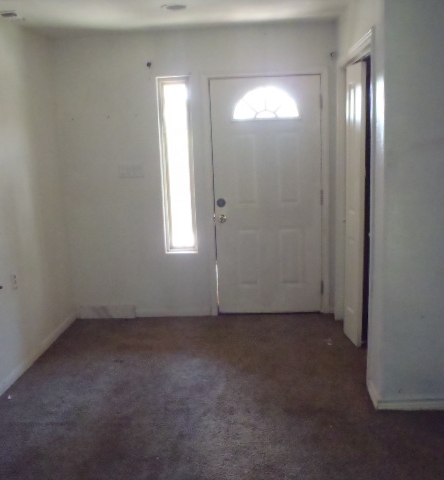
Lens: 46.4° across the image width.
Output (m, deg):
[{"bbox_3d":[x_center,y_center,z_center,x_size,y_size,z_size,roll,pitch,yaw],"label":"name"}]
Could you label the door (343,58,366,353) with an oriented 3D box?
[{"bbox_3d":[0.955,-0.229,3.780,0.035,2.016,0.290,-3,11,-6],"label":"door"}]

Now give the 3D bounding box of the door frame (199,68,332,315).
[{"bbox_3d":[0.391,-0.379,4.490,1.067,2.118,0.120,-2,11,3],"label":"door frame"}]

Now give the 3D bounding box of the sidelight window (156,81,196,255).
[{"bbox_3d":[-0.378,-0.626,4.474,0.278,1.500,0.080,-2,11,3],"label":"sidelight window"}]

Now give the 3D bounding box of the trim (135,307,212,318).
[{"bbox_3d":[-0.445,0.653,4.689,0.685,0.083,0.020,-2,11,3],"label":"trim"}]

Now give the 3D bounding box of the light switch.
[{"bbox_3d":[-0.783,-0.590,4.467,0.216,0.118,0.015,-2,11,3],"label":"light switch"}]

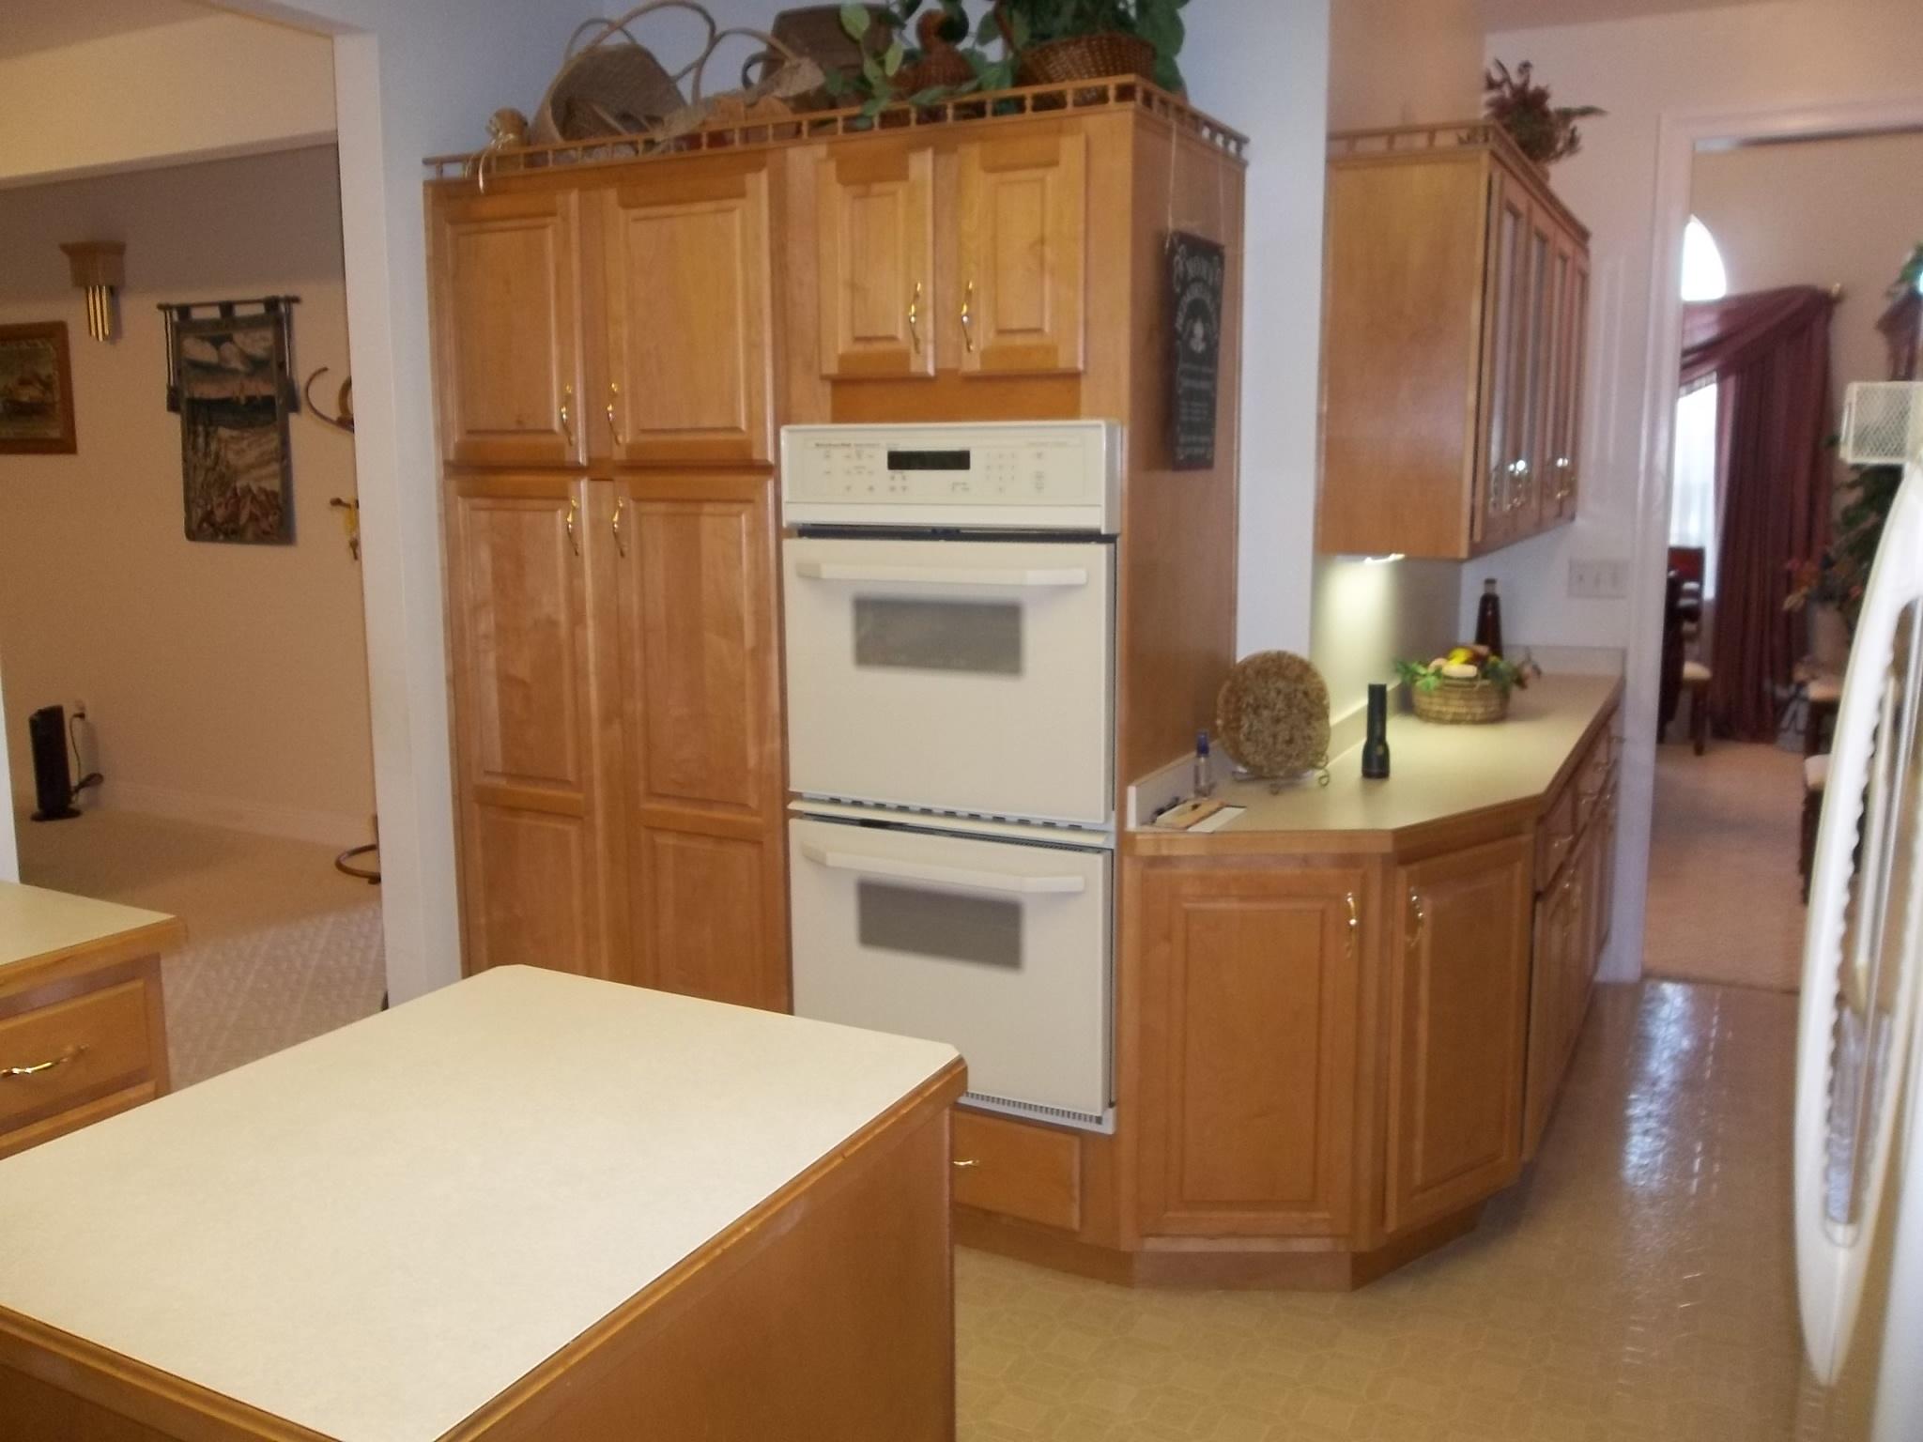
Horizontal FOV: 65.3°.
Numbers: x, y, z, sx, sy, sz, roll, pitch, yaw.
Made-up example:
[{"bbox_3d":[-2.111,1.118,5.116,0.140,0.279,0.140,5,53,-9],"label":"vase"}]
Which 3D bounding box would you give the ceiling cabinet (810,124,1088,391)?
[{"bbox_3d":[0.106,-0.841,2.877,0.567,0.443,0.607,4,10,26],"label":"ceiling cabinet"}]

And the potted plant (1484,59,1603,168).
[{"bbox_3d":[1.307,-1.313,3.436,0.269,0.289,0.249,4,10,26],"label":"potted plant"}]

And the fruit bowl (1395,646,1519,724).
[{"bbox_3d":[1.269,-0.098,3.798,0.298,0.189,0.269,4,10,26],"label":"fruit bowl"}]

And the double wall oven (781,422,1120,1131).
[{"bbox_3d":[0.092,0.060,2.974,0.682,1.269,0.597,4,10,26],"label":"double wall oven"}]

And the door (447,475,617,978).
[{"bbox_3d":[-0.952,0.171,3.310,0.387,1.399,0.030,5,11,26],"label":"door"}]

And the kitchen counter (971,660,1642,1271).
[{"bbox_3d":[1.096,0.484,3.582,0.672,0.920,2.418,5,10,28],"label":"kitchen counter"}]

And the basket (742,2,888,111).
[{"bbox_3d":[-0.256,-1.270,3.056,0.328,0.308,0.229,4,10,26],"label":"basket"}]

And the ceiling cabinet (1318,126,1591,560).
[{"bbox_3d":[1.251,-0.837,3.640,0.328,0.806,1.672,5,10,28],"label":"ceiling cabinet"}]

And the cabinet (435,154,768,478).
[{"bbox_3d":[-0.587,-0.833,3.243,0.856,0.582,0.627,4,10,26],"label":"cabinet"}]

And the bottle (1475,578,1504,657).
[{"bbox_3d":[1.494,-0.234,4.231,0.077,0.320,0.077,4,10,26],"label":"bottle"}]

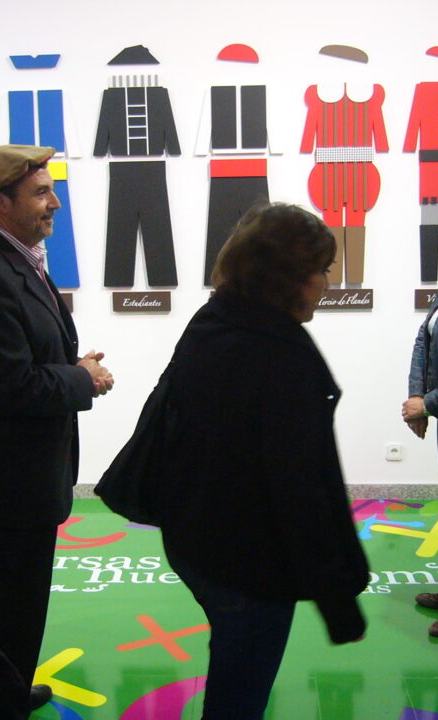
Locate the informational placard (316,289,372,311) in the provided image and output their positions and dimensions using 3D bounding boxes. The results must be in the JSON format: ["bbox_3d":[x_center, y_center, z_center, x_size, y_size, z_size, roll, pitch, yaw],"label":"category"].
[{"bbox_3d":[0.645,-0.313,4.984,0.292,0.104,0.020,0,9,3],"label":"informational placard"}]

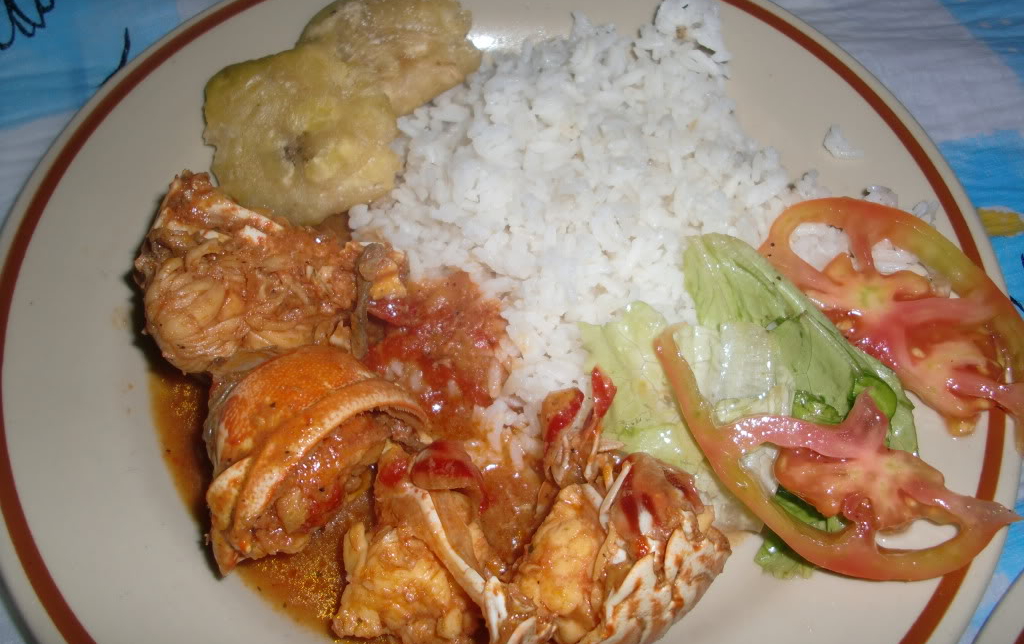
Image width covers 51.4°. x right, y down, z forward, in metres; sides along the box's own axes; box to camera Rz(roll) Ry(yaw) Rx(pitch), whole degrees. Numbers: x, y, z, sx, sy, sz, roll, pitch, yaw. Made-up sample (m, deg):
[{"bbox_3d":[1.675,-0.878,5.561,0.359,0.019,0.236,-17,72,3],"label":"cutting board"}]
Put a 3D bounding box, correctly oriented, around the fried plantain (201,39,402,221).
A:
[{"bbox_3d":[-0.060,-0.054,0.302,0.054,0.012,0.059,3,67,-6],"label":"fried plantain"}]

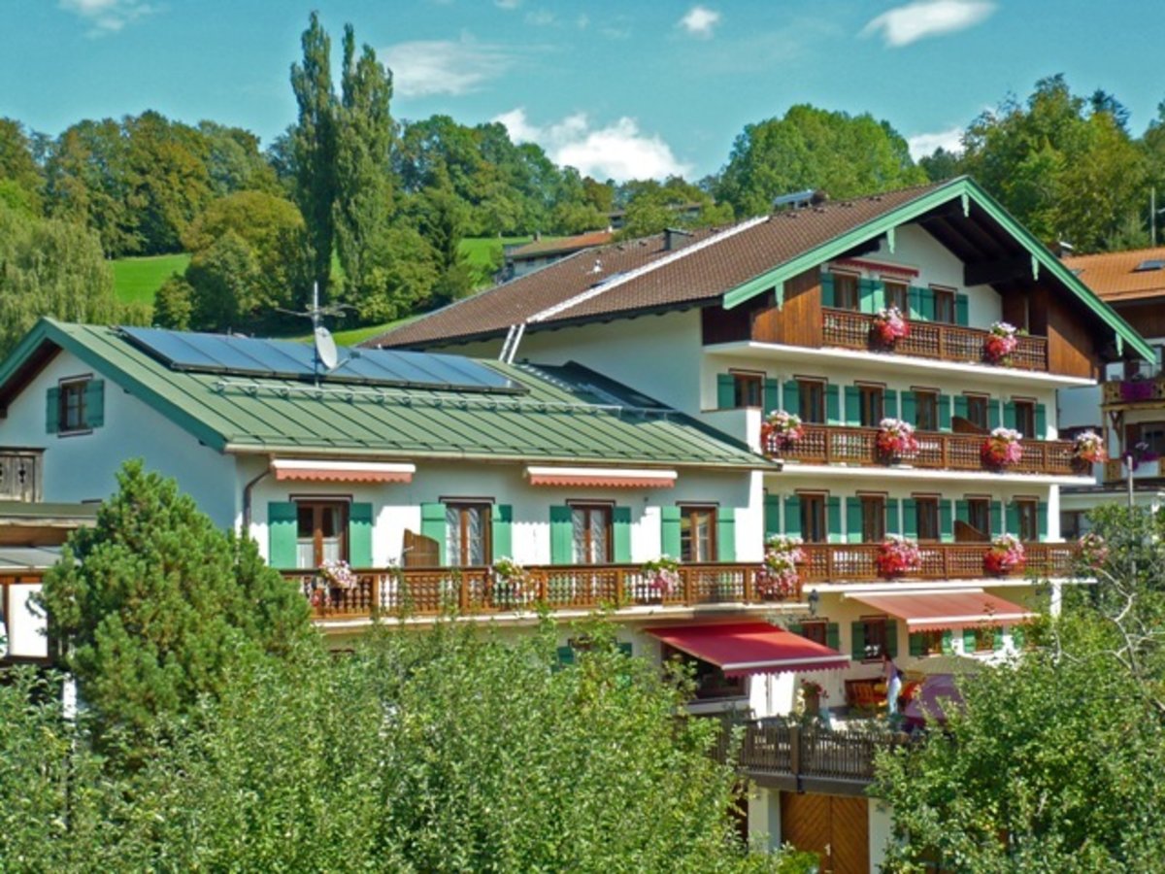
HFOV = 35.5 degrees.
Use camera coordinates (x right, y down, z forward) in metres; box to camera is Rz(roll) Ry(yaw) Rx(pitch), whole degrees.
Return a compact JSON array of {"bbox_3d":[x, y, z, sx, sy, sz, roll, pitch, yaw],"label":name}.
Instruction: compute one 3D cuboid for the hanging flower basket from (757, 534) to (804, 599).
[{"bbox_3d":[4.295,2.804,39.316,0.891,1.366,0.743,3,-4,-43],"label":"hanging flower basket"}]

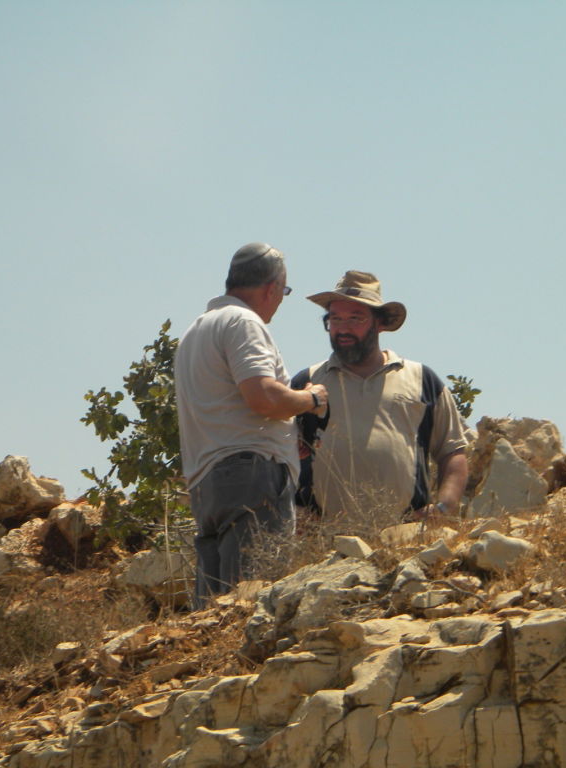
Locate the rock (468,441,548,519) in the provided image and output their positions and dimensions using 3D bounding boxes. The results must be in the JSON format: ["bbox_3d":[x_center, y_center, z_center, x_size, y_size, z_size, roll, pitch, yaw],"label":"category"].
[{"bbox_3d":[0.759,0.320,8.300,0.270,0.270,0.180,0,-5,0],"label":"rock"}]

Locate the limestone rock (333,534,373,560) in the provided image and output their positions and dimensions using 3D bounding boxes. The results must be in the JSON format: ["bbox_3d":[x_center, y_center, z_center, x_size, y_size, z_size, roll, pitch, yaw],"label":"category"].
[{"bbox_3d":[0.212,0.493,7.400,0.120,0.080,0.100,0,-5,0],"label":"limestone rock"}]

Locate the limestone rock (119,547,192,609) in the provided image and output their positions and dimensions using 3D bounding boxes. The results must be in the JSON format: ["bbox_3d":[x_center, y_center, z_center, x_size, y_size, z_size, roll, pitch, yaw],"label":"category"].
[{"bbox_3d":[-0.443,0.678,8.600,0.280,0.200,0.220,0,-5,0],"label":"limestone rock"}]

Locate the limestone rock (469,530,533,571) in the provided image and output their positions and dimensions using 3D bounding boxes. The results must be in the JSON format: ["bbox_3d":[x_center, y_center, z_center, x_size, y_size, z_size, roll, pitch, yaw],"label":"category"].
[{"bbox_3d":[0.647,0.498,7.300,0.195,0.130,0.160,0,-6,0],"label":"limestone rock"}]

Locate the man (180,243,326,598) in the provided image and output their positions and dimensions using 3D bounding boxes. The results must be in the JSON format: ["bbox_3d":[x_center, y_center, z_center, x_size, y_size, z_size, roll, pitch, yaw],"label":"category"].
[{"bbox_3d":[-0.134,0.398,7.864,0.460,1.720,0.540,4,-7,-37],"label":"man"}]

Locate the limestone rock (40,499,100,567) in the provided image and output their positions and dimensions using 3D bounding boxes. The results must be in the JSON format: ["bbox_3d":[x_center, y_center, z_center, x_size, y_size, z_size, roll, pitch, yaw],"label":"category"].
[{"bbox_3d":[-0.791,0.558,9.100,0.240,0.250,0.220,0,-5,0],"label":"limestone rock"}]

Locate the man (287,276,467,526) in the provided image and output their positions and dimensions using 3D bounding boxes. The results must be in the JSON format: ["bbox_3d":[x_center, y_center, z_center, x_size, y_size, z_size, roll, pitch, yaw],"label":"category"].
[{"bbox_3d":[0.318,0.512,8.022,0.600,1.780,0.420,-2,-5,20],"label":"man"}]

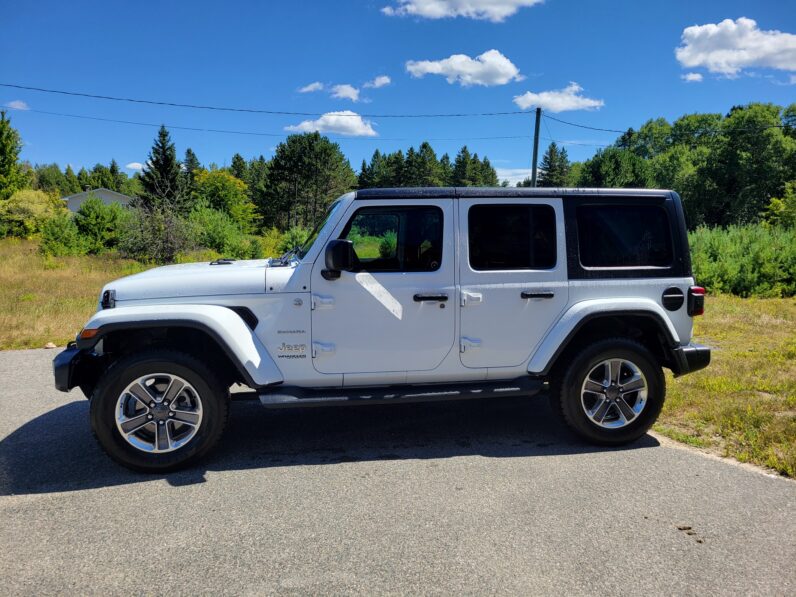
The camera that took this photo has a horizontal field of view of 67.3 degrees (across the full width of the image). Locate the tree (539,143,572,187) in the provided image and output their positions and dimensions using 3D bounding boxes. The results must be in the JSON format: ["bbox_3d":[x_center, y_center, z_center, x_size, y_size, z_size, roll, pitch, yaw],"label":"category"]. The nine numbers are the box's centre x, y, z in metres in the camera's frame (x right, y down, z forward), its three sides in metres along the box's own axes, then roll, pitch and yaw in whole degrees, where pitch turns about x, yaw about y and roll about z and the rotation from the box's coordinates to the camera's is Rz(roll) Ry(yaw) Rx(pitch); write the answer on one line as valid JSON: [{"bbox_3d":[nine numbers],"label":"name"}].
[{"bbox_3d":[13.600,-9.058,52.520,3.800,9.080,3.800,2,7,14],"label":"tree"}]

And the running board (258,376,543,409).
[{"bbox_3d":[0.053,0.622,3.972,1.920,0.125,0.180,-1,8,-10],"label":"running board"}]

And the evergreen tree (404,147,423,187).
[{"bbox_3d":[1.729,-12.875,68.927,2.650,9.083,2.650,0,7,1],"label":"evergreen tree"}]

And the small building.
[{"bbox_3d":[-32.751,-9.667,66.300,7.777,4.600,9.000,-3,8,-26],"label":"small building"}]

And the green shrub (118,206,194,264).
[{"bbox_3d":[-8.574,-2.249,21.227,2.501,2.013,2.126,-3,7,-22],"label":"green shrub"}]

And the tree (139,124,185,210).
[{"bbox_3d":[-17.300,-8.871,44.016,3.227,7.682,3.227,-2,7,-21],"label":"tree"}]

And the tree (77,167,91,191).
[{"bbox_3d":[-36.831,-11.097,70.502,2.800,8.770,2.800,-3,7,-27],"label":"tree"}]

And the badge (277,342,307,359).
[{"bbox_3d":[-0.691,0.337,3.864,0.185,0.105,0.015,-1,8,-10],"label":"badge"}]

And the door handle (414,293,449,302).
[{"bbox_3d":[0.221,-0.007,3.937,0.225,0.058,0.050,-1,7,-9],"label":"door handle"}]

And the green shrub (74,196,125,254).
[{"bbox_3d":[-12.433,-3.035,24.904,1.865,2.399,1.772,-3,8,-26],"label":"green shrub"}]

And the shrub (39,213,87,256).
[{"bbox_3d":[-14.637,-2.872,26.050,1.974,1.845,1.777,-4,9,-29],"label":"shrub"}]

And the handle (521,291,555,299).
[{"bbox_3d":[0.946,-0.027,4.052,0.239,0.047,0.050,-1,7,-9],"label":"handle"}]

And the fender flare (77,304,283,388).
[{"bbox_3d":[-1.337,0.300,3.740,1.210,0.530,0.300,-1,8,-10],"label":"fender flare"}]

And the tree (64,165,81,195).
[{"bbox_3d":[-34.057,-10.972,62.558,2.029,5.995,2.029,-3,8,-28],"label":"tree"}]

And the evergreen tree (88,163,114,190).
[{"bbox_3d":[-33.732,-10.987,68.516,3.400,9.020,3.400,-3,7,-26],"label":"evergreen tree"}]

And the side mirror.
[{"bbox_3d":[-0.373,-0.245,3.751,0.185,0.260,0.240,-1,7,-8],"label":"side mirror"}]

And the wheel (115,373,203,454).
[{"bbox_3d":[-1.470,0.691,3.747,0.496,0.496,0.192,-1,8,-10],"label":"wheel"}]

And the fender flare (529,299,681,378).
[{"bbox_3d":[1.439,0.266,4.146,1.180,0.500,0.165,-1,8,-10],"label":"fender flare"}]

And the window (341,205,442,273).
[{"bbox_3d":[-0.057,-0.387,3.924,0.710,0.434,0.045,-1,0,-9],"label":"window"}]

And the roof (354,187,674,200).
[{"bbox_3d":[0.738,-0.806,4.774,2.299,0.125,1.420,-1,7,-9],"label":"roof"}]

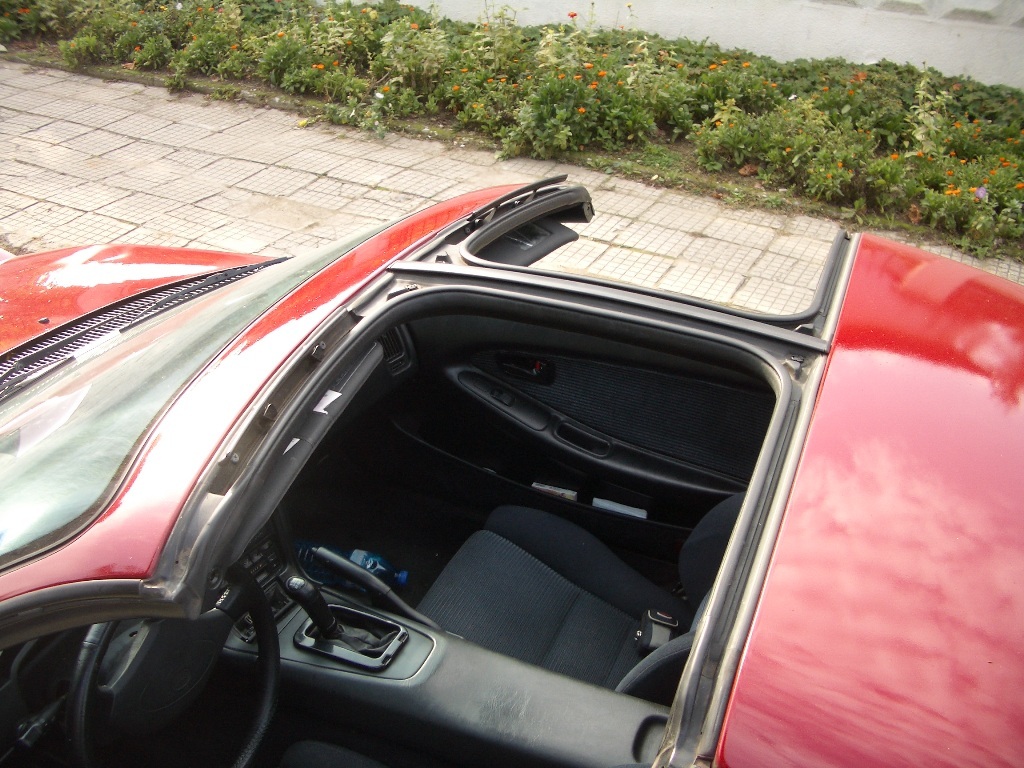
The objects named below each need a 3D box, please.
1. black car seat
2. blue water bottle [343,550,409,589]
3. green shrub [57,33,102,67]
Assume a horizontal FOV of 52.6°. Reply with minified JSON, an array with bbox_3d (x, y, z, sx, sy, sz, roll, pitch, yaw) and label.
[{"bbox_3d":[0.277,0.321,1.785,0.840,0.840,0.520,12,32,16],"label":"black car seat"},{"bbox_3d":[-0.378,0.404,2.311,0.300,0.088,0.088,9,32,12],"label":"blue water bottle"},{"bbox_3d":[-2.807,-2.171,6.721,0.280,0.190,0.260,-10,33,-19],"label":"green shrub"}]

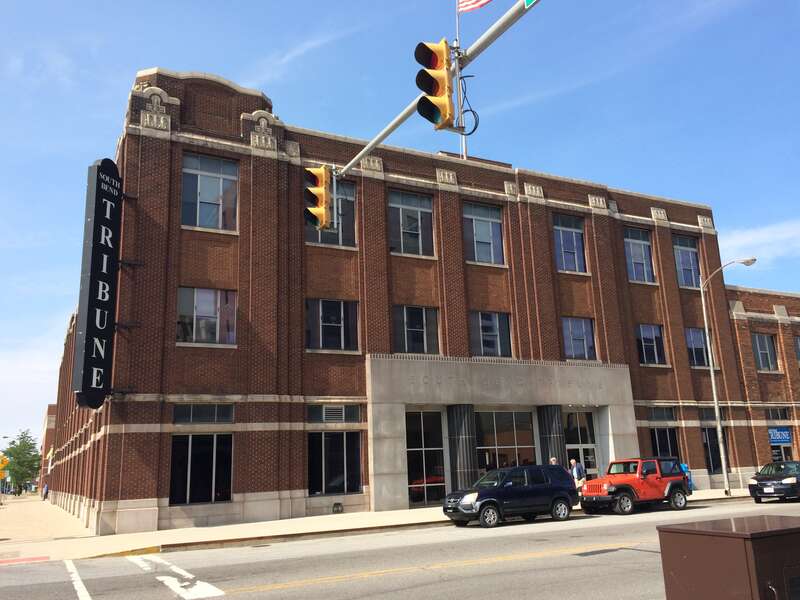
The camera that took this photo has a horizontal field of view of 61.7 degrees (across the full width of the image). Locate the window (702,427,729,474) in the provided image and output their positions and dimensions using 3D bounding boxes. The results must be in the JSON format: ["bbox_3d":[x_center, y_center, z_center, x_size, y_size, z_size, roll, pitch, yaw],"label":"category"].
[{"bbox_3d":[15.223,7.269,32.424,1.900,2.190,0.200,5,-15,-27],"label":"window"}]

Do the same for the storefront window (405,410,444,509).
[{"bbox_3d":[0.989,6.119,25.999,1.690,3.510,0.140,5,-15,-27],"label":"storefront window"}]

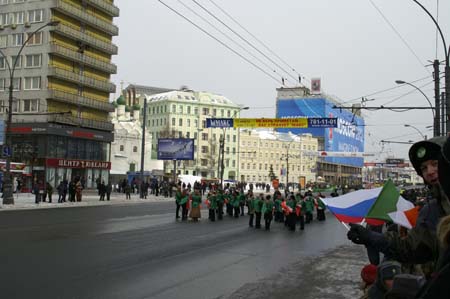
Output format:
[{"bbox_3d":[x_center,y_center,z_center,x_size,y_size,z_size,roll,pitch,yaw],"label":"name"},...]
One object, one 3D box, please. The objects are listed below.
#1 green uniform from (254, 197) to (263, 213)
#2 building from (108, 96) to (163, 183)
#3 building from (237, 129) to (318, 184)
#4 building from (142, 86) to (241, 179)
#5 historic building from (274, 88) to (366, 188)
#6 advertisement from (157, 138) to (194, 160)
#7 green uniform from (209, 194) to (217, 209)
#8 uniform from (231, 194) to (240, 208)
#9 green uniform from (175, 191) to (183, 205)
[{"bbox_3d":[1.684,2.731,25.893,0.460,0.780,0.300,0,-3,24],"label":"green uniform"},{"bbox_3d":[-19.214,-2.028,111.242,10.000,19.800,11.500,0,-3,27],"label":"building"},{"bbox_3d":[14.405,3.508,180.173,32.048,18.300,14.000,4,-4,-30],"label":"building"},{"bbox_3d":[-11.323,-3.089,162.828,25.113,28.000,18.000,4,-4,-34],"label":"building"},{"bbox_3d":[44.508,-1.909,235.766,20.344,37.000,68.637,0,-3,27],"label":"historic building"},{"bbox_3d":[-7.315,0.029,78.602,6.200,3.160,0.400,0,-3,27],"label":"advertisement"},{"bbox_3d":[-0.689,2.930,29.383,0.480,0.760,0.310,0,-3,24],"label":"green uniform"},{"bbox_3d":[0.656,3.250,32.773,0.500,0.800,0.310,0,-3,26],"label":"uniform"},{"bbox_3d":[-2.528,2.627,28.696,0.470,0.760,0.330,-1,-4,45],"label":"green uniform"}]

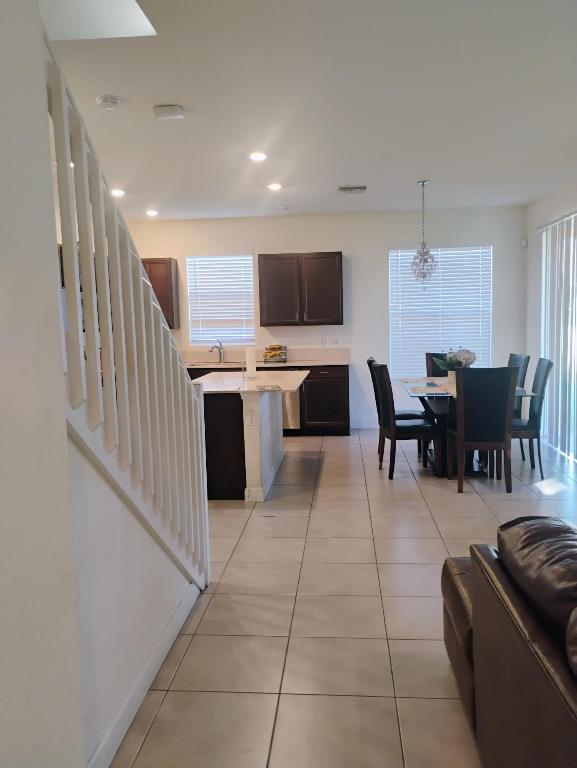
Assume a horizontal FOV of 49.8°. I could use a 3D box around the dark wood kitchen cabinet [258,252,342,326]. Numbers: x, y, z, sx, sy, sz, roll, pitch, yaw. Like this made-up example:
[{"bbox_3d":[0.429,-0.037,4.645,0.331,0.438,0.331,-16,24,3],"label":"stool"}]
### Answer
[{"bbox_3d":[0.172,-1.188,7.984,1.050,0.910,0.340,-1,6,5],"label":"dark wood kitchen cabinet"}]

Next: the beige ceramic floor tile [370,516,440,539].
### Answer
[{"bbox_3d":[0.825,1.021,4.414,0.455,0.010,0.452,-1,6,5],"label":"beige ceramic floor tile"}]

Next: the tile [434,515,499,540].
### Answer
[{"bbox_3d":[1.280,1.014,4.372,0.455,0.010,0.452,-1,6,5],"label":"tile"}]

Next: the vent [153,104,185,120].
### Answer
[{"bbox_3d":[-0.749,-1.700,3.907,0.180,0.036,0.190,-1,6,5],"label":"vent"}]

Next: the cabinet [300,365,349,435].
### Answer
[{"bbox_3d":[0.477,0.210,7.977,0.610,0.885,0.600,-1,6,5],"label":"cabinet"}]

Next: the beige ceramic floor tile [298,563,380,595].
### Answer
[{"bbox_3d":[0.292,1.128,3.584,0.455,0.010,0.450,-1,6,5],"label":"beige ceramic floor tile"}]

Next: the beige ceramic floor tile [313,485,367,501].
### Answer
[{"bbox_3d":[0.448,0.933,5.337,0.455,0.010,0.452,-1,6,5],"label":"beige ceramic floor tile"}]

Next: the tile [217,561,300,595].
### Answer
[{"bbox_3d":[-0.163,1.129,3.605,0.453,0.010,0.445,-1,6,5],"label":"tile"}]

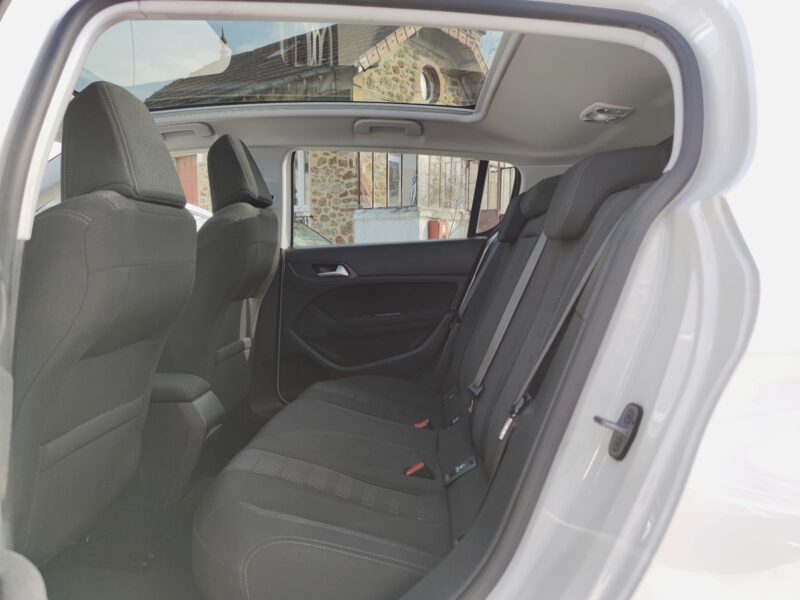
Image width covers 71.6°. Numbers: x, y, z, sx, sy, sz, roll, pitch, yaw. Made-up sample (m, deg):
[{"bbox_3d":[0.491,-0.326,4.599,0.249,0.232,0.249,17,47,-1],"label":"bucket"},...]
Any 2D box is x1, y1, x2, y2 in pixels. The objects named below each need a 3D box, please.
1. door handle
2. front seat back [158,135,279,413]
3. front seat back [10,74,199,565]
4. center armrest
[{"bbox_3d":[-0.253,-0.108,2.112,0.125,0.050,0.040,0,6,2],"label":"door handle"},{"bbox_3d":[-0.604,-0.060,1.799,0.300,0.840,0.500,12,6,1],"label":"front seat back"},{"bbox_3d":[-0.633,0.027,1.085,0.300,0.830,0.500,12,6,1],"label":"front seat back"},{"bbox_3d":[-0.678,0.225,1.469,0.310,0.068,0.180,0,6,2],"label":"center armrest"}]

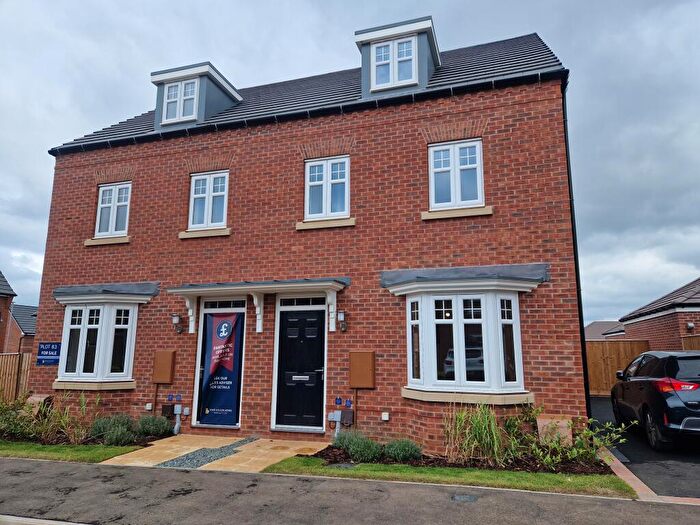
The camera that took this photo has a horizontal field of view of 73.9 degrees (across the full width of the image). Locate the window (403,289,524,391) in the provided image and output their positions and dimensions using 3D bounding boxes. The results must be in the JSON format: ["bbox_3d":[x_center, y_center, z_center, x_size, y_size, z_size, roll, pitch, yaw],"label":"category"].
[{"bbox_3d":[1.702,1.205,7.105,1.780,1.455,0.440,-3,-10,17],"label":"window"}]

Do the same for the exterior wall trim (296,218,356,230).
[{"bbox_3d":[-0.428,-0.671,8.450,1.126,0.131,0.120,-3,-10,17],"label":"exterior wall trim"}]

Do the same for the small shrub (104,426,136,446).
[{"bbox_3d":[-3.728,2.818,7.565,0.480,0.290,0.480,-3,-10,17],"label":"small shrub"}]

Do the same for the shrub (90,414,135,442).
[{"bbox_3d":[-4.182,2.893,8.201,0.700,0.440,0.650,-3,-10,17],"label":"shrub"}]

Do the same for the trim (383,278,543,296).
[{"bbox_3d":[1.681,0.390,7.200,2.376,0.150,0.640,-3,-10,17],"label":"trim"}]

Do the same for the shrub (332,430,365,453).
[{"bbox_3d":[-0.022,2.731,7.145,0.510,0.310,0.500,0,-10,0],"label":"shrub"}]

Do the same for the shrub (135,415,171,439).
[{"bbox_3d":[-3.442,2.890,8.228,0.570,0.360,0.550,-3,-10,17],"label":"shrub"}]

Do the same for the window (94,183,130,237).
[{"bbox_3d":[-5.043,-1.108,9.939,0.912,1.198,0.090,-3,-10,17],"label":"window"}]

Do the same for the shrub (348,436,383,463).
[{"bbox_3d":[0.228,2.723,6.854,0.500,0.310,0.500,0,-10,0],"label":"shrub"}]

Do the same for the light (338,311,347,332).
[{"bbox_3d":[-0.129,0.998,7.889,0.130,0.353,0.200,-3,-10,17],"label":"light"}]

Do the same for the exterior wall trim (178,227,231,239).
[{"bbox_3d":[-2.826,-0.552,9.174,1.181,0.130,0.120,-3,-10,17],"label":"exterior wall trim"}]

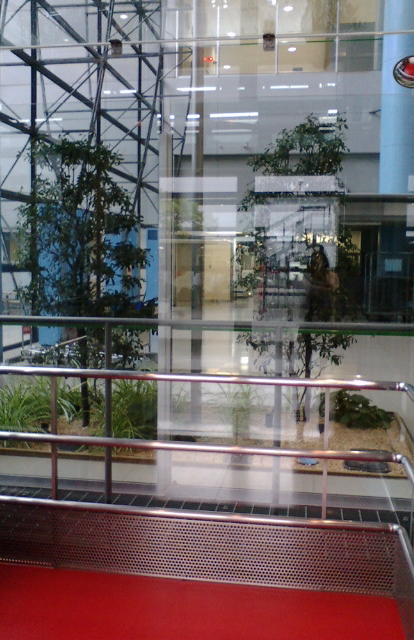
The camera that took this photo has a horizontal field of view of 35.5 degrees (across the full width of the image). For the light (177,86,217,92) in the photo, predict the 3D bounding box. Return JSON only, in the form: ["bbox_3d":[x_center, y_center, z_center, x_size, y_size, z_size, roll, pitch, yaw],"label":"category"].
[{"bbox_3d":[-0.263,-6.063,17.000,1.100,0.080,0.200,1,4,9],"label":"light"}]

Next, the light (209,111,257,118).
[{"bbox_3d":[0.634,-4.822,15.200,1.150,0.080,0.200,1,4,9],"label":"light"}]

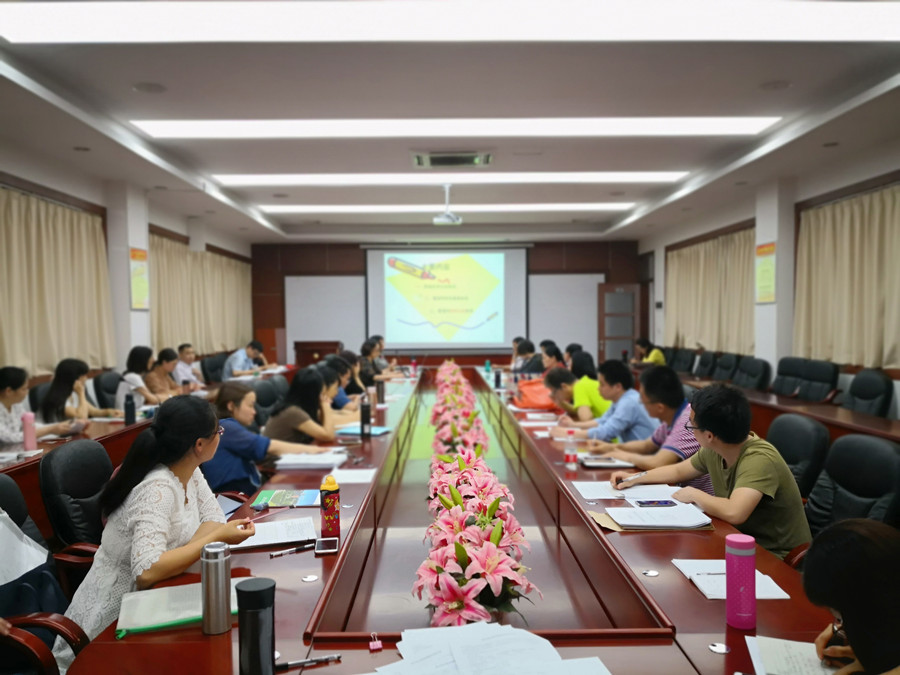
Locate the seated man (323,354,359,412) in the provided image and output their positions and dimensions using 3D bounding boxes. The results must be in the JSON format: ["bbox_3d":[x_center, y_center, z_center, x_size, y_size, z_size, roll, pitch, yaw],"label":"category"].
[{"bbox_3d":[-1.073,0.764,5.903,0.800,1.200,0.500,0,1,-1],"label":"seated man"}]

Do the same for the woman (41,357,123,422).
[{"bbox_3d":[-2.841,0.747,5.270,0.680,1.200,0.500,-1,2,-22],"label":"woman"}]

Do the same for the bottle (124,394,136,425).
[{"bbox_3d":[-2.330,0.524,5.101,0.073,0.213,0.073,0,1,-1],"label":"bottle"}]

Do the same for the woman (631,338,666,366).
[{"bbox_3d":[3.204,0.623,11.260,0.780,1.200,0.480,0,1,-1],"label":"woman"}]

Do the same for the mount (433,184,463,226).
[{"bbox_3d":[-0.030,-1.585,8.383,0.350,0.500,0.300,0,1,-1],"label":"mount"}]

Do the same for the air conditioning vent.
[{"bbox_3d":[0.033,-1.930,7.644,0.880,0.070,0.850,0,1,-1],"label":"air conditioning vent"}]

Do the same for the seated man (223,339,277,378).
[{"bbox_3d":[-2.817,0.639,9.589,0.750,1.200,0.620,0,1,8],"label":"seated man"}]

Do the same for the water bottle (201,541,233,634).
[{"bbox_3d":[-0.547,0.591,1.662,0.069,0.198,0.069,0,1,-1],"label":"water bottle"}]

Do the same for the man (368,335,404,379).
[{"bbox_3d":[-1.058,0.631,9.902,0.780,1.280,0.500,0,1,-1],"label":"man"}]

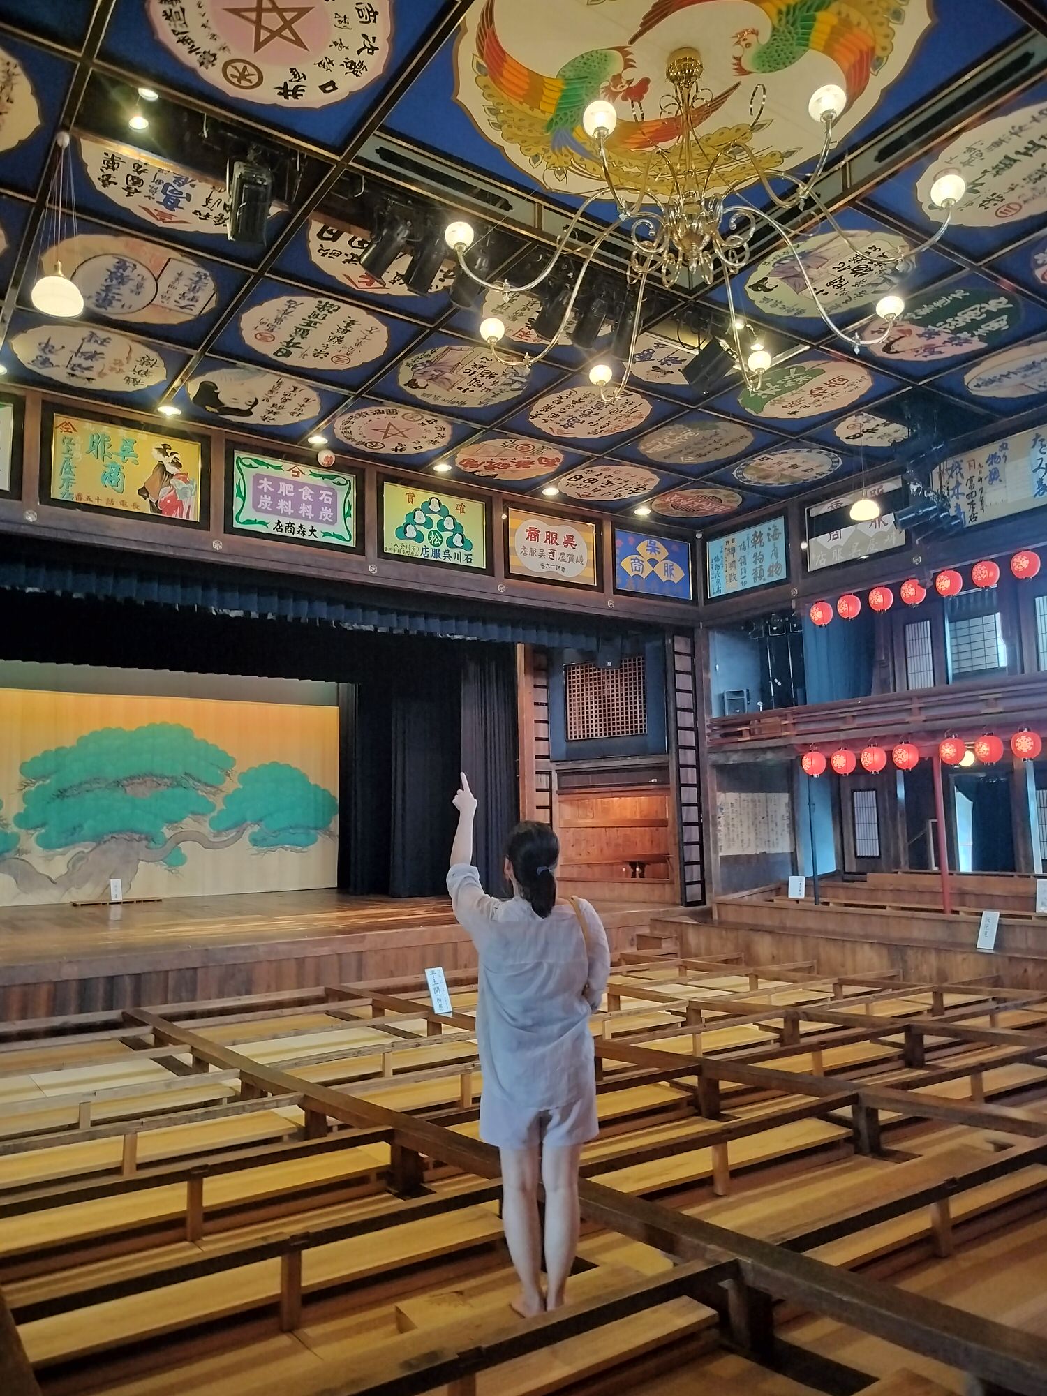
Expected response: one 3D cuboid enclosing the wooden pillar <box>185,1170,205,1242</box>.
[{"bbox_3d":[-1.386,2.144,4.101,0.053,0.275,0.053,4,-9,-34],"label":"wooden pillar"}]

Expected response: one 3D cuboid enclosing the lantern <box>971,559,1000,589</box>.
[{"bbox_3d":[5.155,-1.385,10.784,0.285,0.335,0.285,6,-10,-40],"label":"lantern"}]

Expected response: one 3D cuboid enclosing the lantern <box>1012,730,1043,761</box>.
[{"bbox_3d":[5.515,0.517,10.594,0.310,0.350,0.310,-8,-10,43],"label":"lantern"}]

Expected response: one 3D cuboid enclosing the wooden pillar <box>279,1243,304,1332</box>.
[{"bbox_3d":[-0.817,2.103,3.428,0.056,0.250,0.062,4,-9,-35],"label":"wooden pillar"}]

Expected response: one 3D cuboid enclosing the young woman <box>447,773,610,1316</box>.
[{"bbox_3d":[0.023,1.134,3.433,0.529,1.759,0.510,1,-8,-15],"label":"young woman"}]

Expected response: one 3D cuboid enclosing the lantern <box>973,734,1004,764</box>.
[{"bbox_3d":[5.263,0.574,10.953,0.310,0.350,0.310,-8,-10,43],"label":"lantern"}]

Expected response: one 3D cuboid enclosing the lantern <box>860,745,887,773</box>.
[{"bbox_3d":[4.405,0.768,12.178,0.310,0.350,0.310,-8,-10,43],"label":"lantern"}]

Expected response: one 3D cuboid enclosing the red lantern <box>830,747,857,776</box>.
[{"bbox_3d":[4.148,0.827,12.544,0.310,0.350,0.310,-8,-10,43],"label":"red lantern"}]

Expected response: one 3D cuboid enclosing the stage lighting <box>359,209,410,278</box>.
[{"bbox_3d":[-1.034,-3.406,7.310,0.230,0.420,0.220,45,19,30],"label":"stage lighting"}]

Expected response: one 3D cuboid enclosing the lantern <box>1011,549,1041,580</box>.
[{"bbox_3d":[5.407,-1.443,10.415,0.285,0.335,0.285,6,-10,-41],"label":"lantern"}]

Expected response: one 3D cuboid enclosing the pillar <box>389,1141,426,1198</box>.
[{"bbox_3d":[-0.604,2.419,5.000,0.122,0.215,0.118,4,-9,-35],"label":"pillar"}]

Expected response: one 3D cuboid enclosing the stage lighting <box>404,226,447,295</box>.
[{"bbox_3d":[-0.764,-3.371,7.489,0.220,0.420,0.230,6,27,-42],"label":"stage lighting"}]

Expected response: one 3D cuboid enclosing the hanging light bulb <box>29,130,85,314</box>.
[{"bbox_3d":[-2.889,-2.989,6.046,0.310,1.170,0.310,4,-9,-35],"label":"hanging light bulb"}]

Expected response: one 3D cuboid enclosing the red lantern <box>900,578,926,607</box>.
[{"bbox_3d":[4.642,-1.267,11.534,0.285,0.335,0.285,6,-10,-42],"label":"red lantern"}]

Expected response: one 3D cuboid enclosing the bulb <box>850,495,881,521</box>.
[{"bbox_3d":[3.672,-2.036,10.412,0.300,0.260,0.300,-1,-7,0],"label":"bulb"}]

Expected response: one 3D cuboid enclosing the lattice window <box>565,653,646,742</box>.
[{"bbox_3d":[1.248,0.015,14.878,1.520,1.200,0.060,-7,-10,40],"label":"lattice window"}]

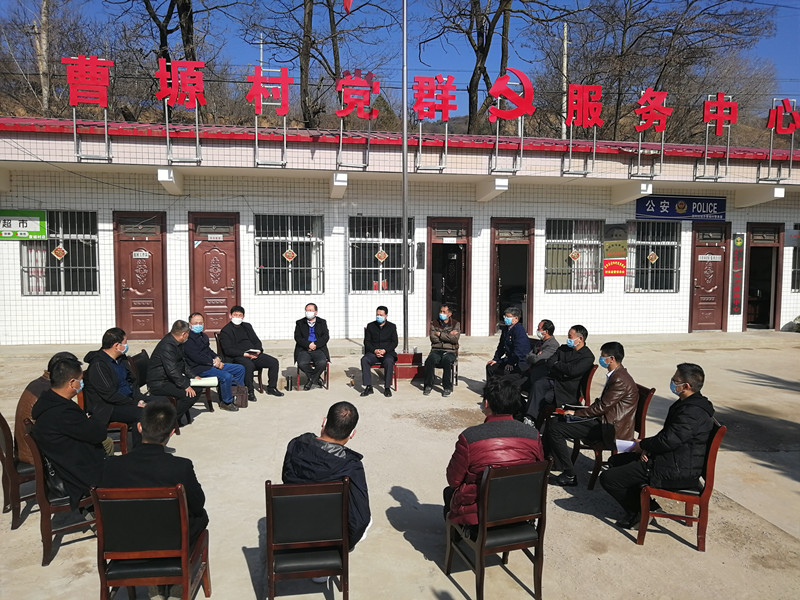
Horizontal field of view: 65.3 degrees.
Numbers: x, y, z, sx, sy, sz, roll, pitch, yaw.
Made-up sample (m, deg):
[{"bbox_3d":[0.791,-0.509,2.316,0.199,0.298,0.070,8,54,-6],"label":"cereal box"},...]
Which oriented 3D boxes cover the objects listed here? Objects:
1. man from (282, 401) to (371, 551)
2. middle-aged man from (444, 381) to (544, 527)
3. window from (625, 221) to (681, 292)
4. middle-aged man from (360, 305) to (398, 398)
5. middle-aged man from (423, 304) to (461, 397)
[{"bbox_3d":[-0.447,1.203,3.864,0.560,1.270,0.760,0,4,-7],"label":"man"},{"bbox_3d":[0.574,1.158,4.131,0.570,1.330,0.770,-1,4,-16],"label":"middle-aged man"},{"bbox_3d":[6.168,-1.033,15.178,1.450,1.742,0.100,0,4,-10],"label":"window"},{"bbox_3d":[-0.324,0.757,9.587,0.580,1.300,0.780,0,4,2],"label":"middle-aged man"},{"bbox_3d":[0.639,0.775,9.954,0.560,1.330,0.770,2,4,18],"label":"middle-aged man"}]

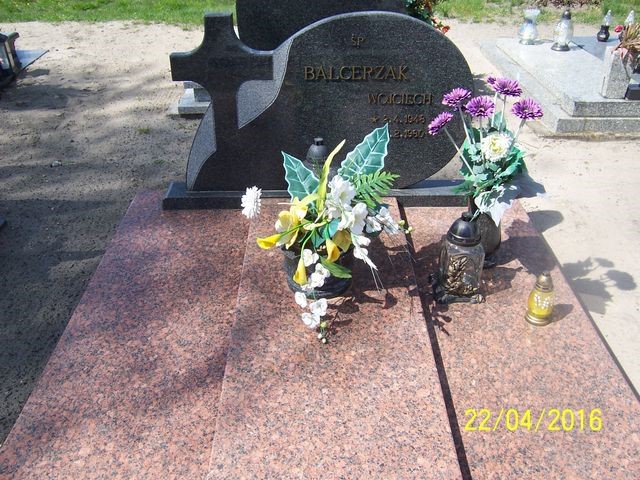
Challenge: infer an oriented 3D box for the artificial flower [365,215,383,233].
[{"bbox_3d":[0.169,-0.052,1.929,0.056,0.048,0.050,-1,30,0],"label":"artificial flower"}]

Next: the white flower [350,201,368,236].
[{"bbox_3d":[0.123,-0.064,1.898,0.058,0.085,0.060,-1,30,0],"label":"white flower"}]

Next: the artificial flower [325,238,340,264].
[{"bbox_3d":[0.040,0.033,1.933,0.050,0.072,0.055,-1,30,0],"label":"artificial flower"}]

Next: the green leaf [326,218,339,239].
[{"bbox_3d":[0.036,-0.033,1.767,0.037,0.048,0.030,-1,30,-1],"label":"green leaf"}]

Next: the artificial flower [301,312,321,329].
[{"bbox_3d":[-0.026,0.220,1.669,0.057,0.038,0.035,-1,30,-1],"label":"artificial flower"}]

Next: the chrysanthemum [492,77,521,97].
[{"bbox_3d":[0.586,-0.478,1.906,0.088,0.045,0.085,-1,30,0],"label":"chrysanthemum"}]

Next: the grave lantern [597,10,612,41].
[{"bbox_3d":[2.322,-1.731,4.933,0.100,0.238,0.100,-1,30,-1],"label":"grave lantern"}]

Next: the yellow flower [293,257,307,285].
[{"bbox_3d":[-0.061,0.095,1.900,0.048,0.085,0.052,-1,30,0],"label":"yellow flower"}]

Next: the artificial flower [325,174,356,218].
[{"bbox_3d":[0.060,-0.121,1.692,0.085,0.100,0.070,-1,30,-1],"label":"artificial flower"}]

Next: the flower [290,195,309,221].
[{"bbox_3d":[-0.059,-0.090,1.743,0.053,0.058,0.045,-1,30,-1],"label":"flower"}]

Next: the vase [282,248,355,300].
[{"bbox_3d":[-0.006,0.081,1.921,0.205,0.131,0.205,0,31,-1],"label":"vase"}]

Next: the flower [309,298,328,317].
[{"bbox_3d":[-0.004,0.189,1.709,0.053,0.030,0.050,0,63,0],"label":"flower"}]

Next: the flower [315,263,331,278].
[{"bbox_3d":[0.008,0.094,1.888,0.050,0.045,0.045,-1,30,0],"label":"flower"}]

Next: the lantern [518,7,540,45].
[{"bbox_3d":[1.835,-1.884,5.321,0.165,0.315,0.165,-1,30,0],"label":"lantern"}]

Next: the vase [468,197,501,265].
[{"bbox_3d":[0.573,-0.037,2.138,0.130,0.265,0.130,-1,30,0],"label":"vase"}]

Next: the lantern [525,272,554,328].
[{"bbox_3d":[0.610,0.154,1.679,0.078,0.155,0.078,-1,30,-1],"label":"lantern"}]

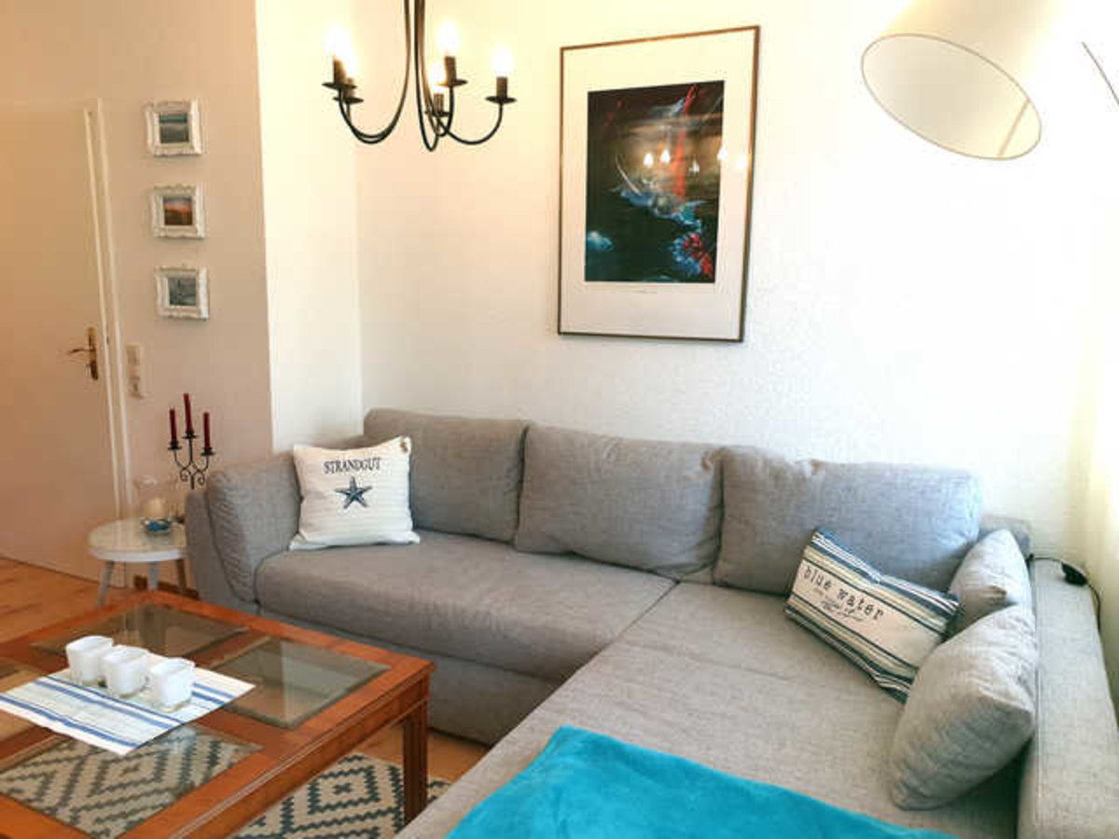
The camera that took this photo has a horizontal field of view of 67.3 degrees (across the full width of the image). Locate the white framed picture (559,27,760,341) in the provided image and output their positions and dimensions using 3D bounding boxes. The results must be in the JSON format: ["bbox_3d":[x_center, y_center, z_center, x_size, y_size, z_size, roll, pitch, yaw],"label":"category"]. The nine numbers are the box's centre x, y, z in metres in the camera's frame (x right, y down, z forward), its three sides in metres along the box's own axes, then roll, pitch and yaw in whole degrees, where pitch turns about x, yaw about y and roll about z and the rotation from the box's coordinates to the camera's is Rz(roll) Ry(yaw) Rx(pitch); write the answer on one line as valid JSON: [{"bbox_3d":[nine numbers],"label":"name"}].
[{"bbox_3d":[0.323,-0.794,2.940,0.700,1.010,0.026,6,11,26],"label":"white framed picture"}]

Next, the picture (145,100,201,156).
[{"bbox_3d":[-1.438,-1.086,3.138,0.240,0.195,0.028,6,11,25],"label":"picture"}]

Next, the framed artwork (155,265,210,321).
[{"bbox_3d":[-1.456,-0.489,3.245,0.240,0.194,0.028,6,11,25],"label":"framed artwork"}]

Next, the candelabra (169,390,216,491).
[{"bbox_3d":[-1.388,0.154,3.173,0.245,0.510,0.110,6,11,25],"label":"candelabra"}]

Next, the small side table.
[{"bbox_3d":[-1.497,0.622,3.182,0.500,0.420,0.500,6,11,25],"label":"small side table"}]

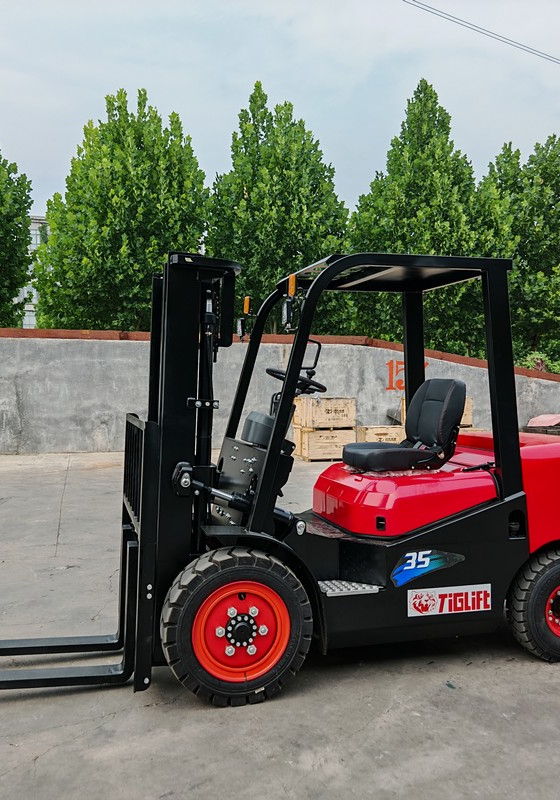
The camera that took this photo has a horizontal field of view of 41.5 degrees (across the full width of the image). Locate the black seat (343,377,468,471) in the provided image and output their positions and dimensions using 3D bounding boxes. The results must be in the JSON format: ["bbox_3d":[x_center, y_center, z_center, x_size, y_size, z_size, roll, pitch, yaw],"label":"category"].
[{"bbox_3d":[0.701,0.124,4.149,0.560,0.490,0.490,0,0,-15],"label":"black seat"}]

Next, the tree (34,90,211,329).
[{"bbox_3d":[-5.069,-4.336,23.500,5.300,11.130,5.200,0,0,-13],"label":"tree"}]

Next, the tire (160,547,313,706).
[{"bbox_3d":[-0.198,1.029,3.395,0.695,0.695,0.220,0,0,-15],"label":"tire"}]

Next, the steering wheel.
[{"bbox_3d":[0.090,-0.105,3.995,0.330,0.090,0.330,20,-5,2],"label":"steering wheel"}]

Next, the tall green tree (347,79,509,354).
[{"bbox_3d":[5.250,-5.159,26.500,5.500,12.720,5.300,0,0,-13],"label":"tall green tree"}]

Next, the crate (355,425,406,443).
[{"bbox_3d":[2.370,0.944,17.050,1.050,0.660,0.720,0,0,-12],"label":"crate"}]

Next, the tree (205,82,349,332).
[{"bbox_3d":[-0.186,-4.759,25.000,4.900,11.950,4.900,0,0,-13],"label":"tree"}]

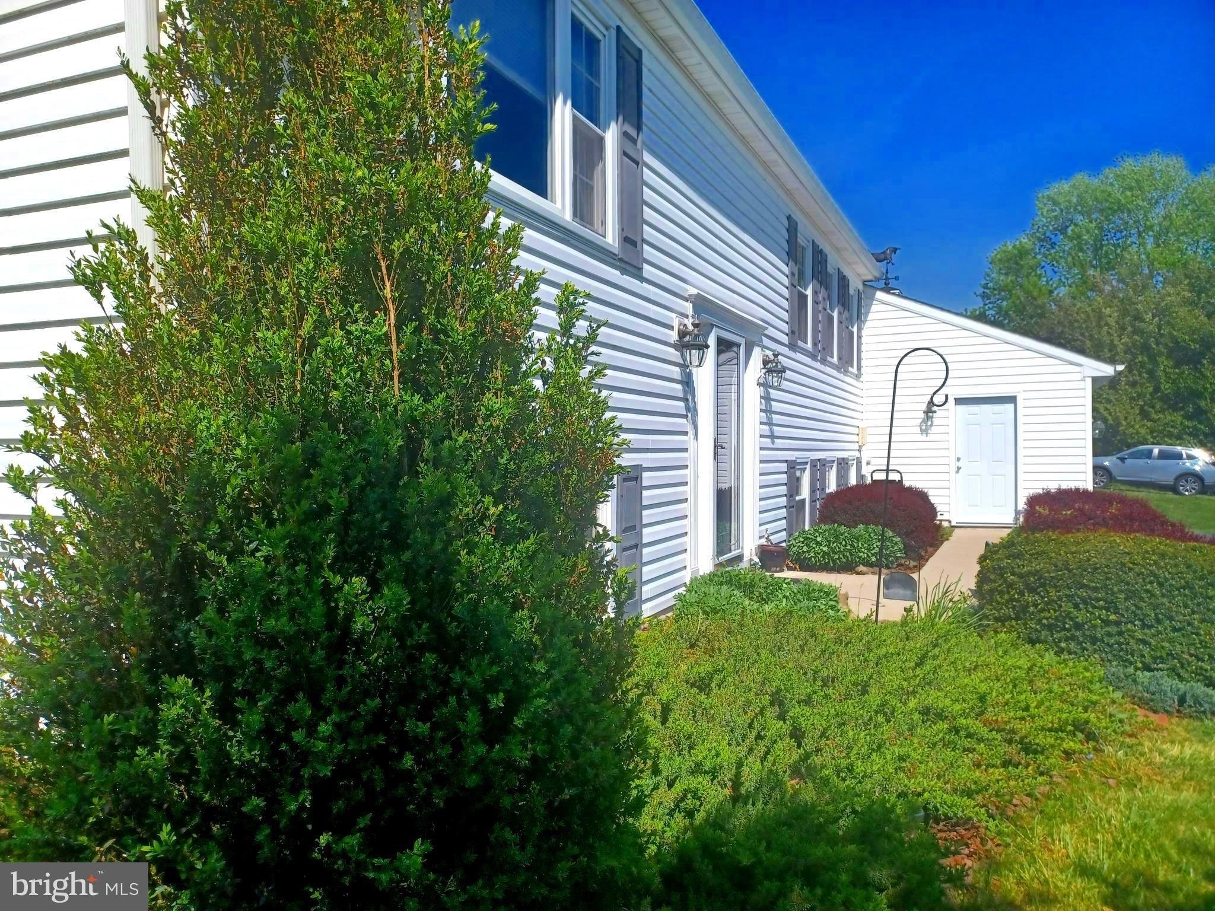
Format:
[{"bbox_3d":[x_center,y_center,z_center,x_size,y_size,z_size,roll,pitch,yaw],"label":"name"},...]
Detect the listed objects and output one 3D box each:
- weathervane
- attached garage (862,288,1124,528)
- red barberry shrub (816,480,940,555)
[{"bbox_3d":[5.681,-3.871,17.984,0.680,0.856,0.460,0,0,20],"label":"weathervane"},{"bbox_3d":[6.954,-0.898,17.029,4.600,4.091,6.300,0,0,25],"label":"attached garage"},{"bbox_3d":[3.387,0.763,11.007,1.414,0.819,1.464,0,0,25],"label":"red barberry shrub"}]

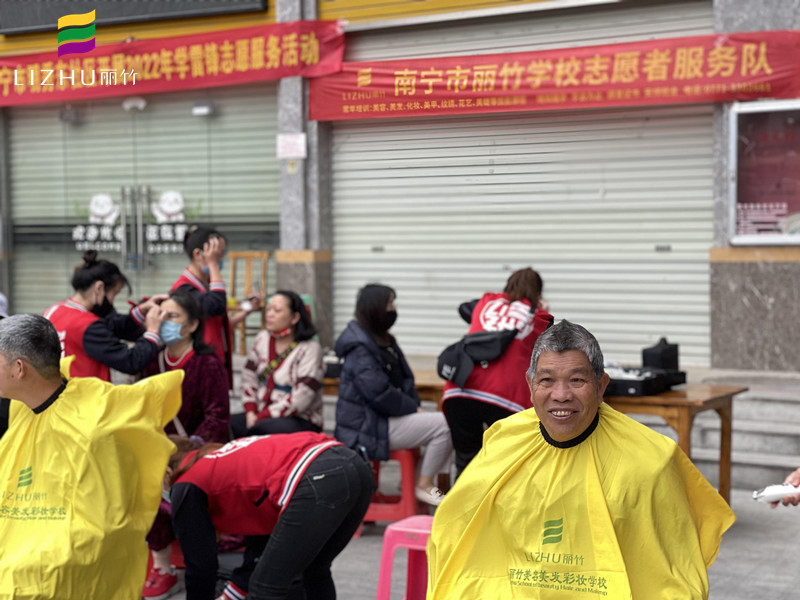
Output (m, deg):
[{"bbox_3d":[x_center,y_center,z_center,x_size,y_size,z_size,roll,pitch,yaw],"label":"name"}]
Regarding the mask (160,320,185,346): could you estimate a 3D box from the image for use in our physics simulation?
[{"bbox_3d":[-1.000,0.147,6.500,0.080,0.115,0.140,18,-11,-43],"label":"mask"}]

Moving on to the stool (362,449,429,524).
[{"bbox_3d":[-0.050,0.981,7.749,0.340,0.460,0.340,0,2,12],"label":"stool"}]

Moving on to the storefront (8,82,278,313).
[{"bbox_3d":[-2.435,-0.832,13.653,3.200,2.500,0.250,1,3,32],"label":"storefront"}]

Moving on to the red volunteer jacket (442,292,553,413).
[{"bbox_3d":[0.484,0.251,7.200,0.480,0.570,0.360,1,-23,20],"label":"red volunteer jacket"}]

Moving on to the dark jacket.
[{"bbox_3d":[-0.123,0.479,7.750,0.410,0.690,0.480,5,3,11],"label":"dark jacket"}]

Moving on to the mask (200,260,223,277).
[{"bbox_3d":[-1.030,-0.189,8.100,0.080,0.115,0.140,16,6,14],"label":"mask"}]

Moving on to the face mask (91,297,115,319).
[{"bbox_3d":[-1.255,0.030,6.250,0.080,0.115,0.140,25,-6,-18],"label":"face mask"}]

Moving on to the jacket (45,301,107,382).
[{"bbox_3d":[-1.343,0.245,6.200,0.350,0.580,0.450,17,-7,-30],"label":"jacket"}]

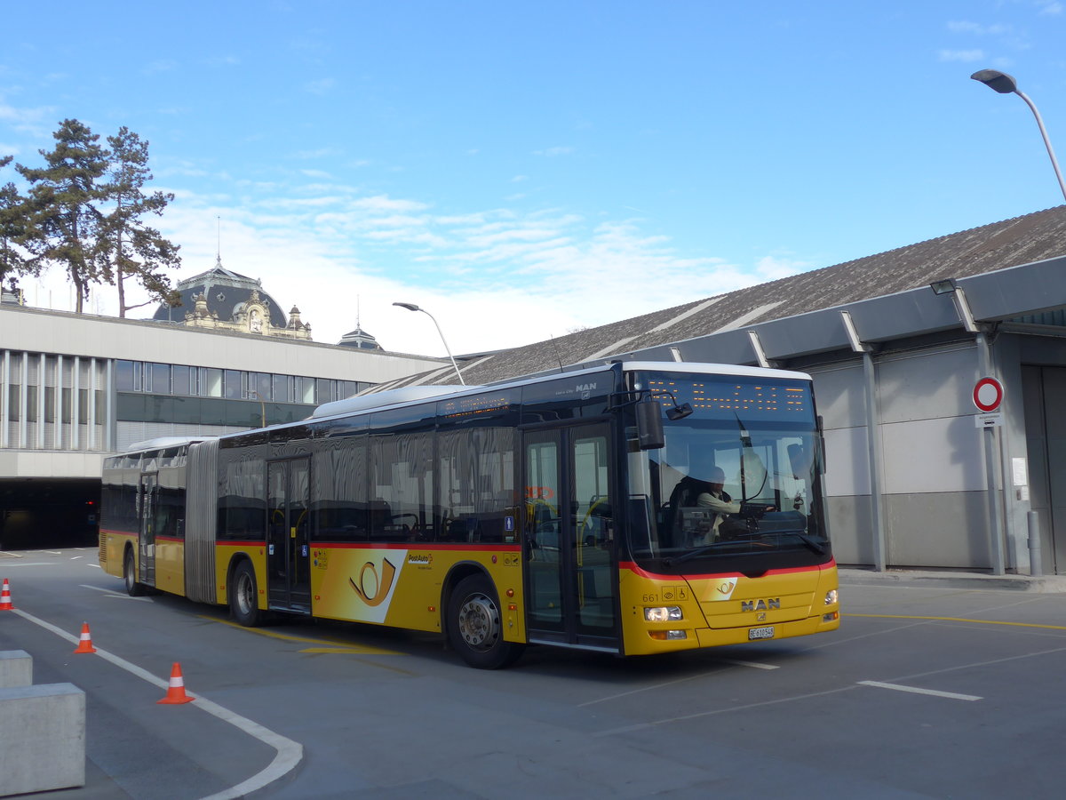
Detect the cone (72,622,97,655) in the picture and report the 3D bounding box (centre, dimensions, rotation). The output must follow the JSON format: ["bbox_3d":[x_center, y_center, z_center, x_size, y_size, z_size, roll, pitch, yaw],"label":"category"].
[{"bbox_3d":[-5.219,2.769,14.015,0.235,0.335,0.235,-1,-6,0],"label":"cone"}]

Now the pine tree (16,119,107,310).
[{"bbox_3d":[-35.248,-13.147,90.000,7.000,16.000,7.000,-1,-6,0],"label":"pine tree"}]

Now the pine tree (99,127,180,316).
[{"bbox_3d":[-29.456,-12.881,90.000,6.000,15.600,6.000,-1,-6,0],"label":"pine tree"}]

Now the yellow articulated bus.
[{"bbox_3d":[-3.200,1.715,18.120,2.680,2.970,18.600,2,-6,-33],"label":"yellow articulated bus"}]

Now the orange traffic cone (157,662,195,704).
[{"bbox_3d":[-2.952,2.329,9.949,0.235,0.335,0.235,-1,-6,0],"label":"orange traffic cone"}]

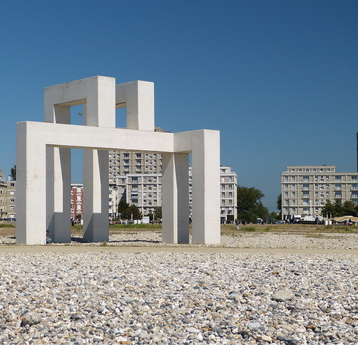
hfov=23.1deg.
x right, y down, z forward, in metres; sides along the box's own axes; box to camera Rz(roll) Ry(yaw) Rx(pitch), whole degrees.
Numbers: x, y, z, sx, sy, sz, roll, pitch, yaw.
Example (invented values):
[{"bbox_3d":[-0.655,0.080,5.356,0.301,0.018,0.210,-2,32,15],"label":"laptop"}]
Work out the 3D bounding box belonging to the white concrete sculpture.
[{"bbox_3d":[-5.169,-0.694,56.262,12.293,10.461,9.603,2,-4,-39],"label":"white concrete sculpture"}]

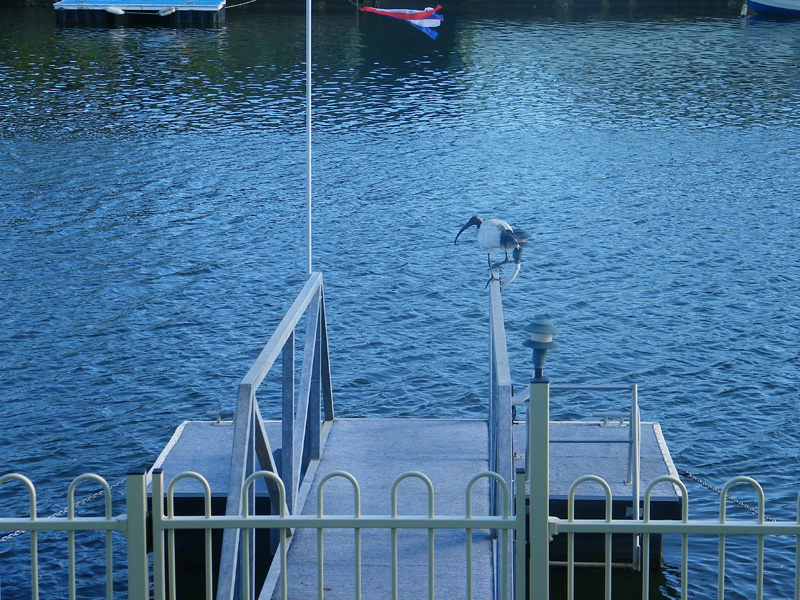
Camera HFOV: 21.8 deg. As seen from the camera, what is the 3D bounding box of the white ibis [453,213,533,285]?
[{"bbox_3d":[0.504,-0.279,11.850,0.480,0.380,0.190,7,12,36],"label":"white ibis"}]

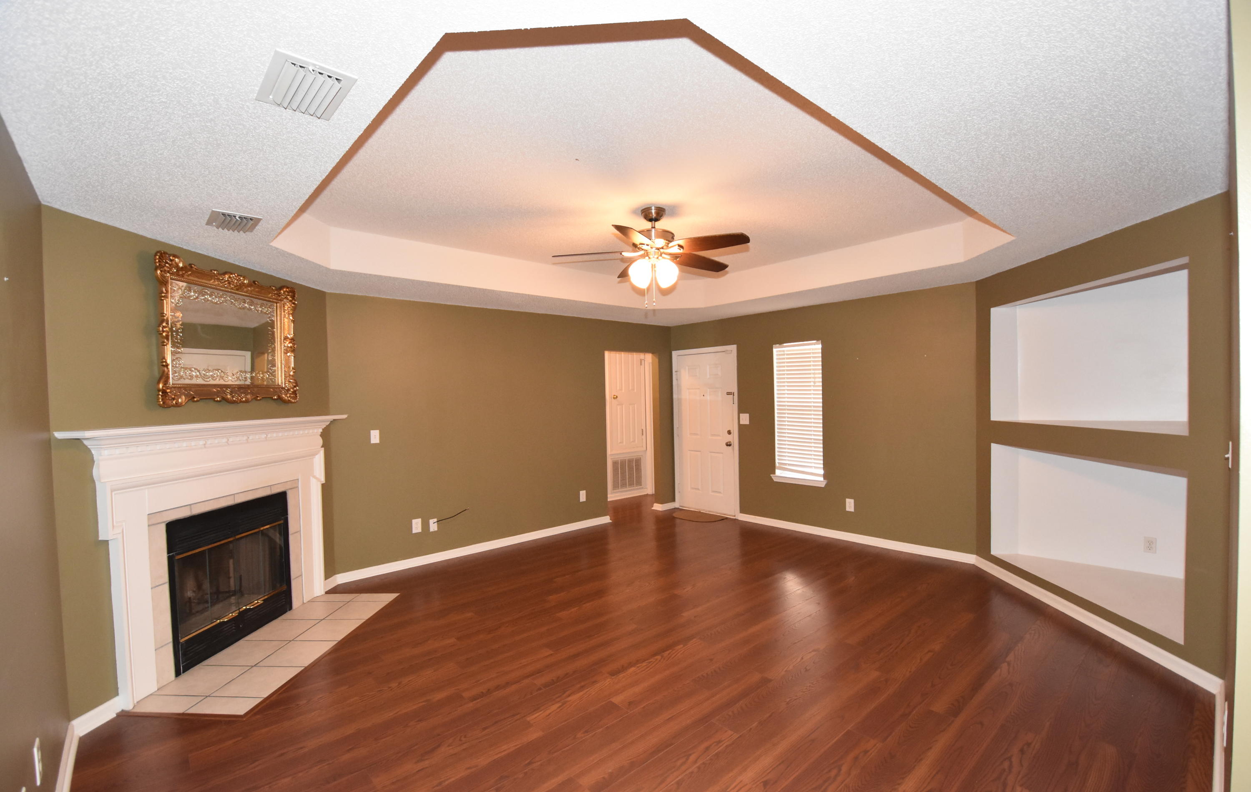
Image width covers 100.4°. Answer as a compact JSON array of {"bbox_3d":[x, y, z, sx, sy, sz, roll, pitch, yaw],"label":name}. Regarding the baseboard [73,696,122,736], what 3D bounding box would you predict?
[{"bbox_3d":[-2.547,1.553,2.522,0.020,0.085,0.225,-1,1,5],"label":"baseboard"}]

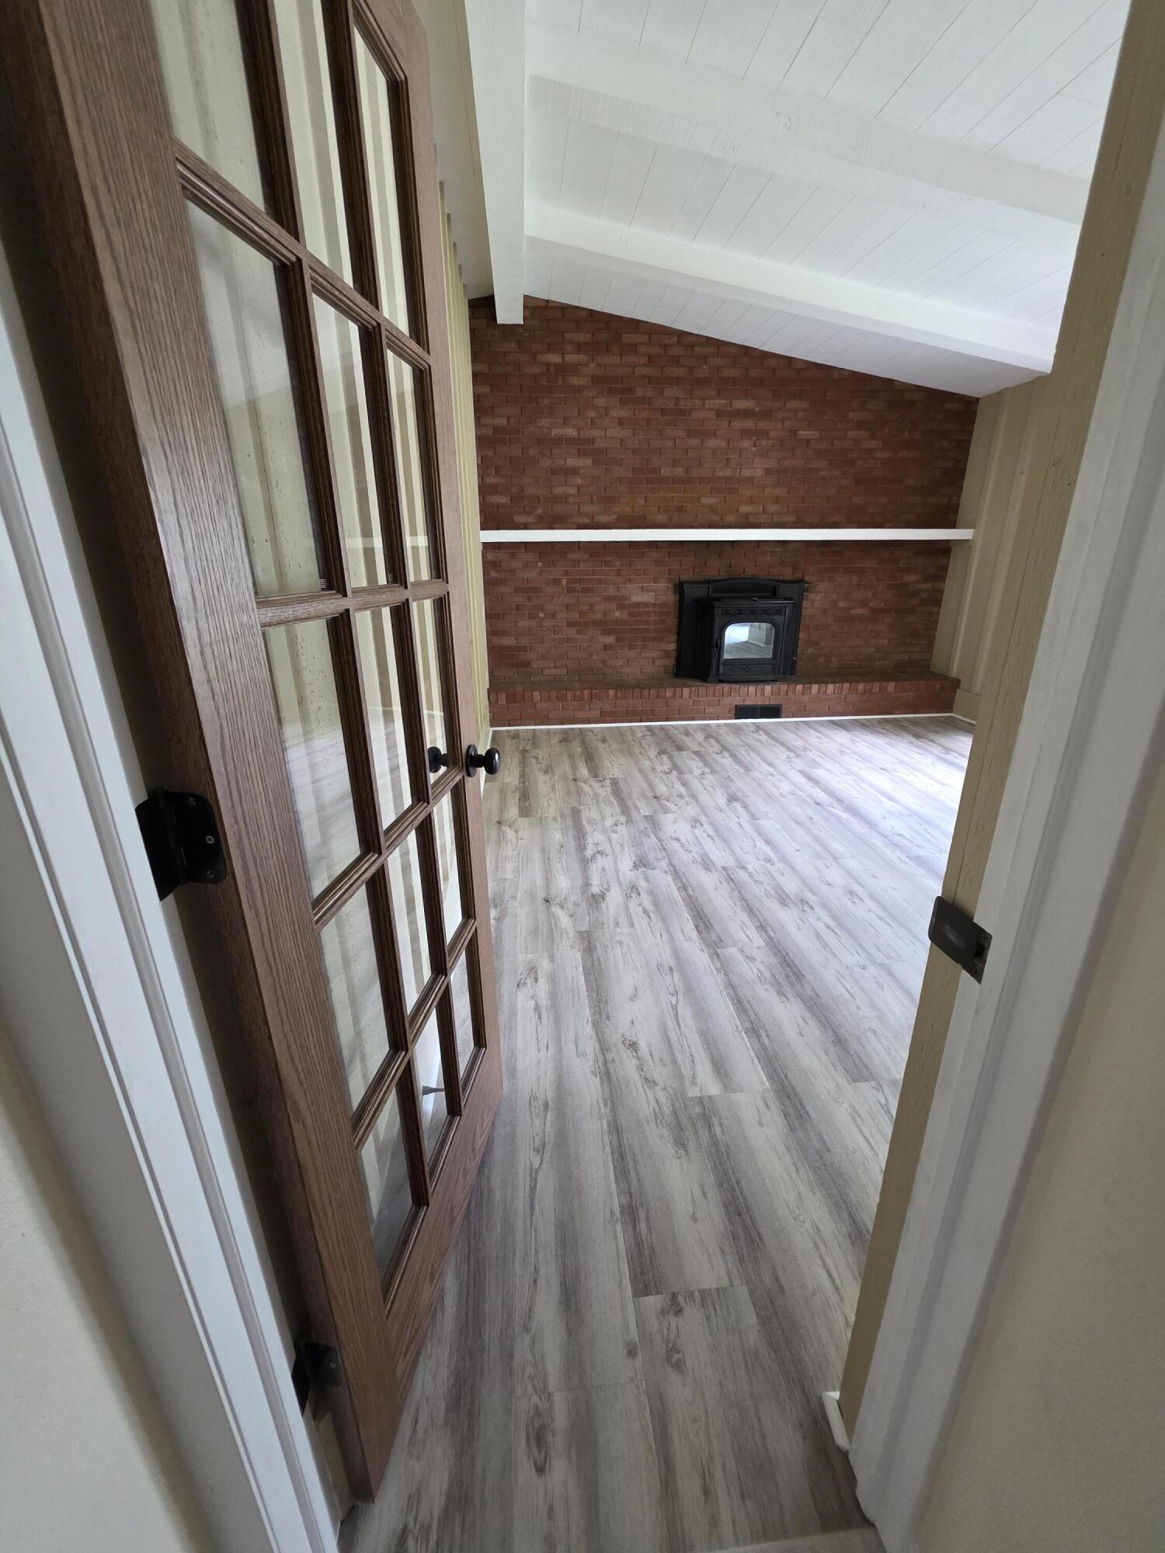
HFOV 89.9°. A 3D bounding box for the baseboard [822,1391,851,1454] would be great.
[{"bbox_3d":[0.409,1.033,0.936,0.019,0.022,0.068,-2,19,-4],"label":"baseboard"}]

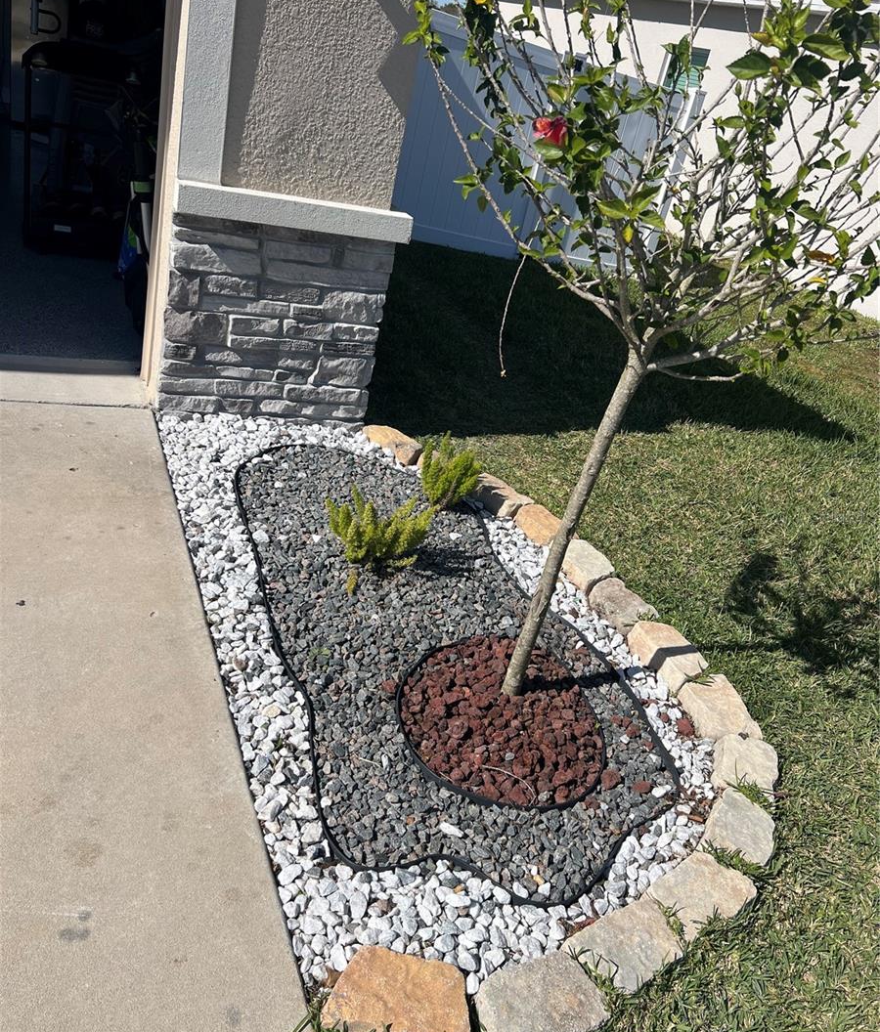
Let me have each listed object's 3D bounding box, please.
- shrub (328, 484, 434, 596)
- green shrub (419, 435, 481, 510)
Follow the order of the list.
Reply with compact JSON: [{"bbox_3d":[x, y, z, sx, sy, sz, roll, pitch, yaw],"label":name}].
[{"bbox_3d":[-0.214,0.057,2.999,0.360,0.250,0.320,11,28,-4],"label":"shrub"},{"bbox_3d":[0.025,-0.167,3.499,0.250,0.265,0.250,13,28,0],"label":"green shrub"}]

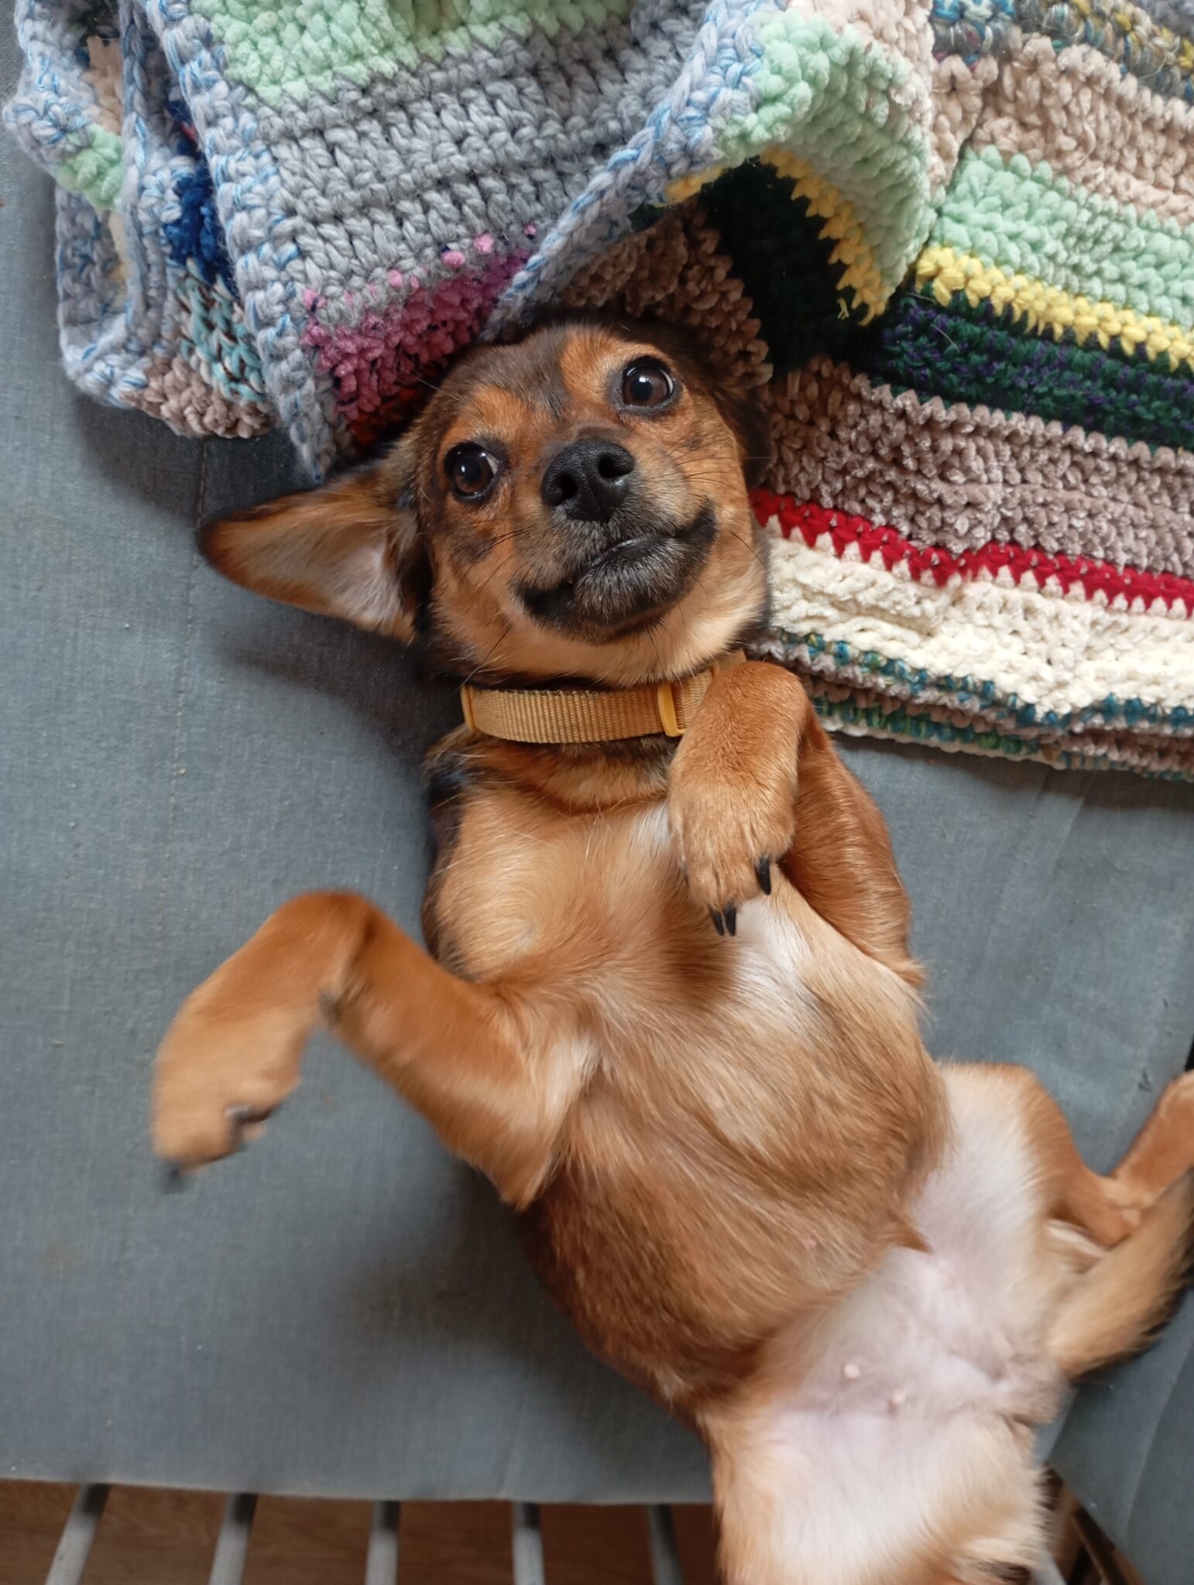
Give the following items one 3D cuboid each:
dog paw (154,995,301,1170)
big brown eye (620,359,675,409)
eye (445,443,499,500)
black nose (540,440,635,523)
[{"bbox_3d":[-0.140,0.111,0.485,0.043,0.036,0.066,25,109,17],"label":"dog paw"},{"bbox_3d":[0.019,-0.150,0.472,0.021,0.015,0.019,-26,107,0],"label":"big brown eye"},{"bbox_3d":[-0.046,-0.120,0.478,0.021,0.015,0.019,-23,105,11],"label":"eye"},{"bbox_3d":[-0.003,-0.103,0.423,0.031,0.022,0.025,-25,107,5],"label":"black nose"}]

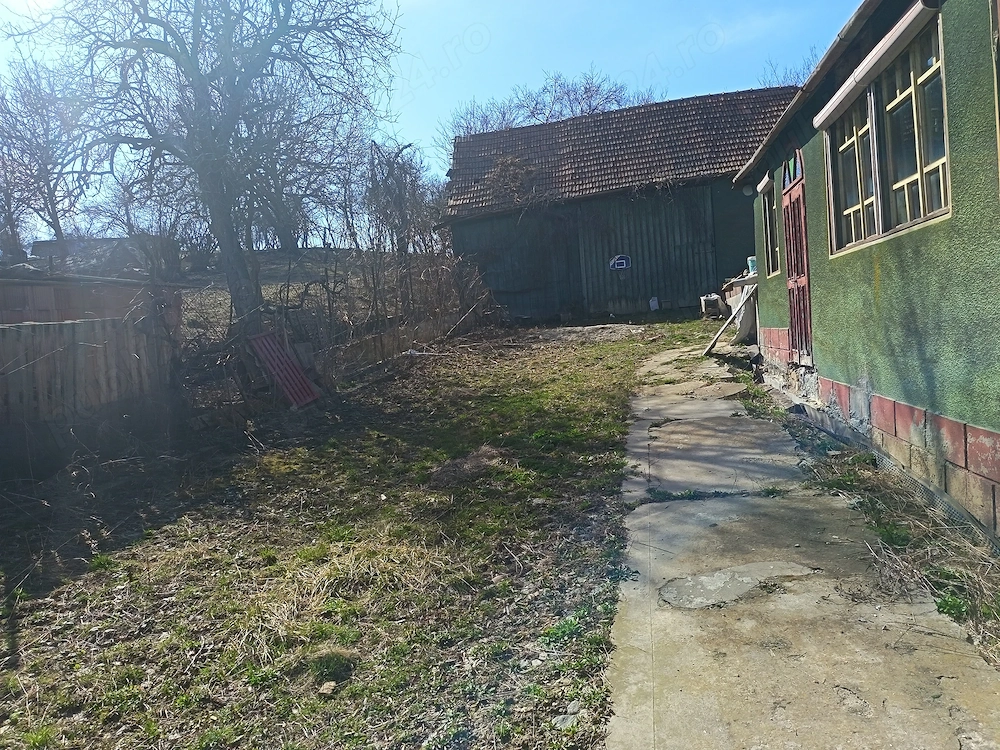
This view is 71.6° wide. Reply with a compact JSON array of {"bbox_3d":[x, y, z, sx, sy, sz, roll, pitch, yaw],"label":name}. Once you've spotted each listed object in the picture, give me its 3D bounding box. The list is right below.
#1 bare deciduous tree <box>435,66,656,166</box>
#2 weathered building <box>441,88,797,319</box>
[{"bbox_3d":[2.024,-9.007,31.940,10.000,10.170,9.500,-4,4,12],"label":"bare deciduous tree"},{"bbox_3d":[4.279,-5.225,22.153,11.000,6.480,5.800,-4,4,12],"label":"weathered building"}]

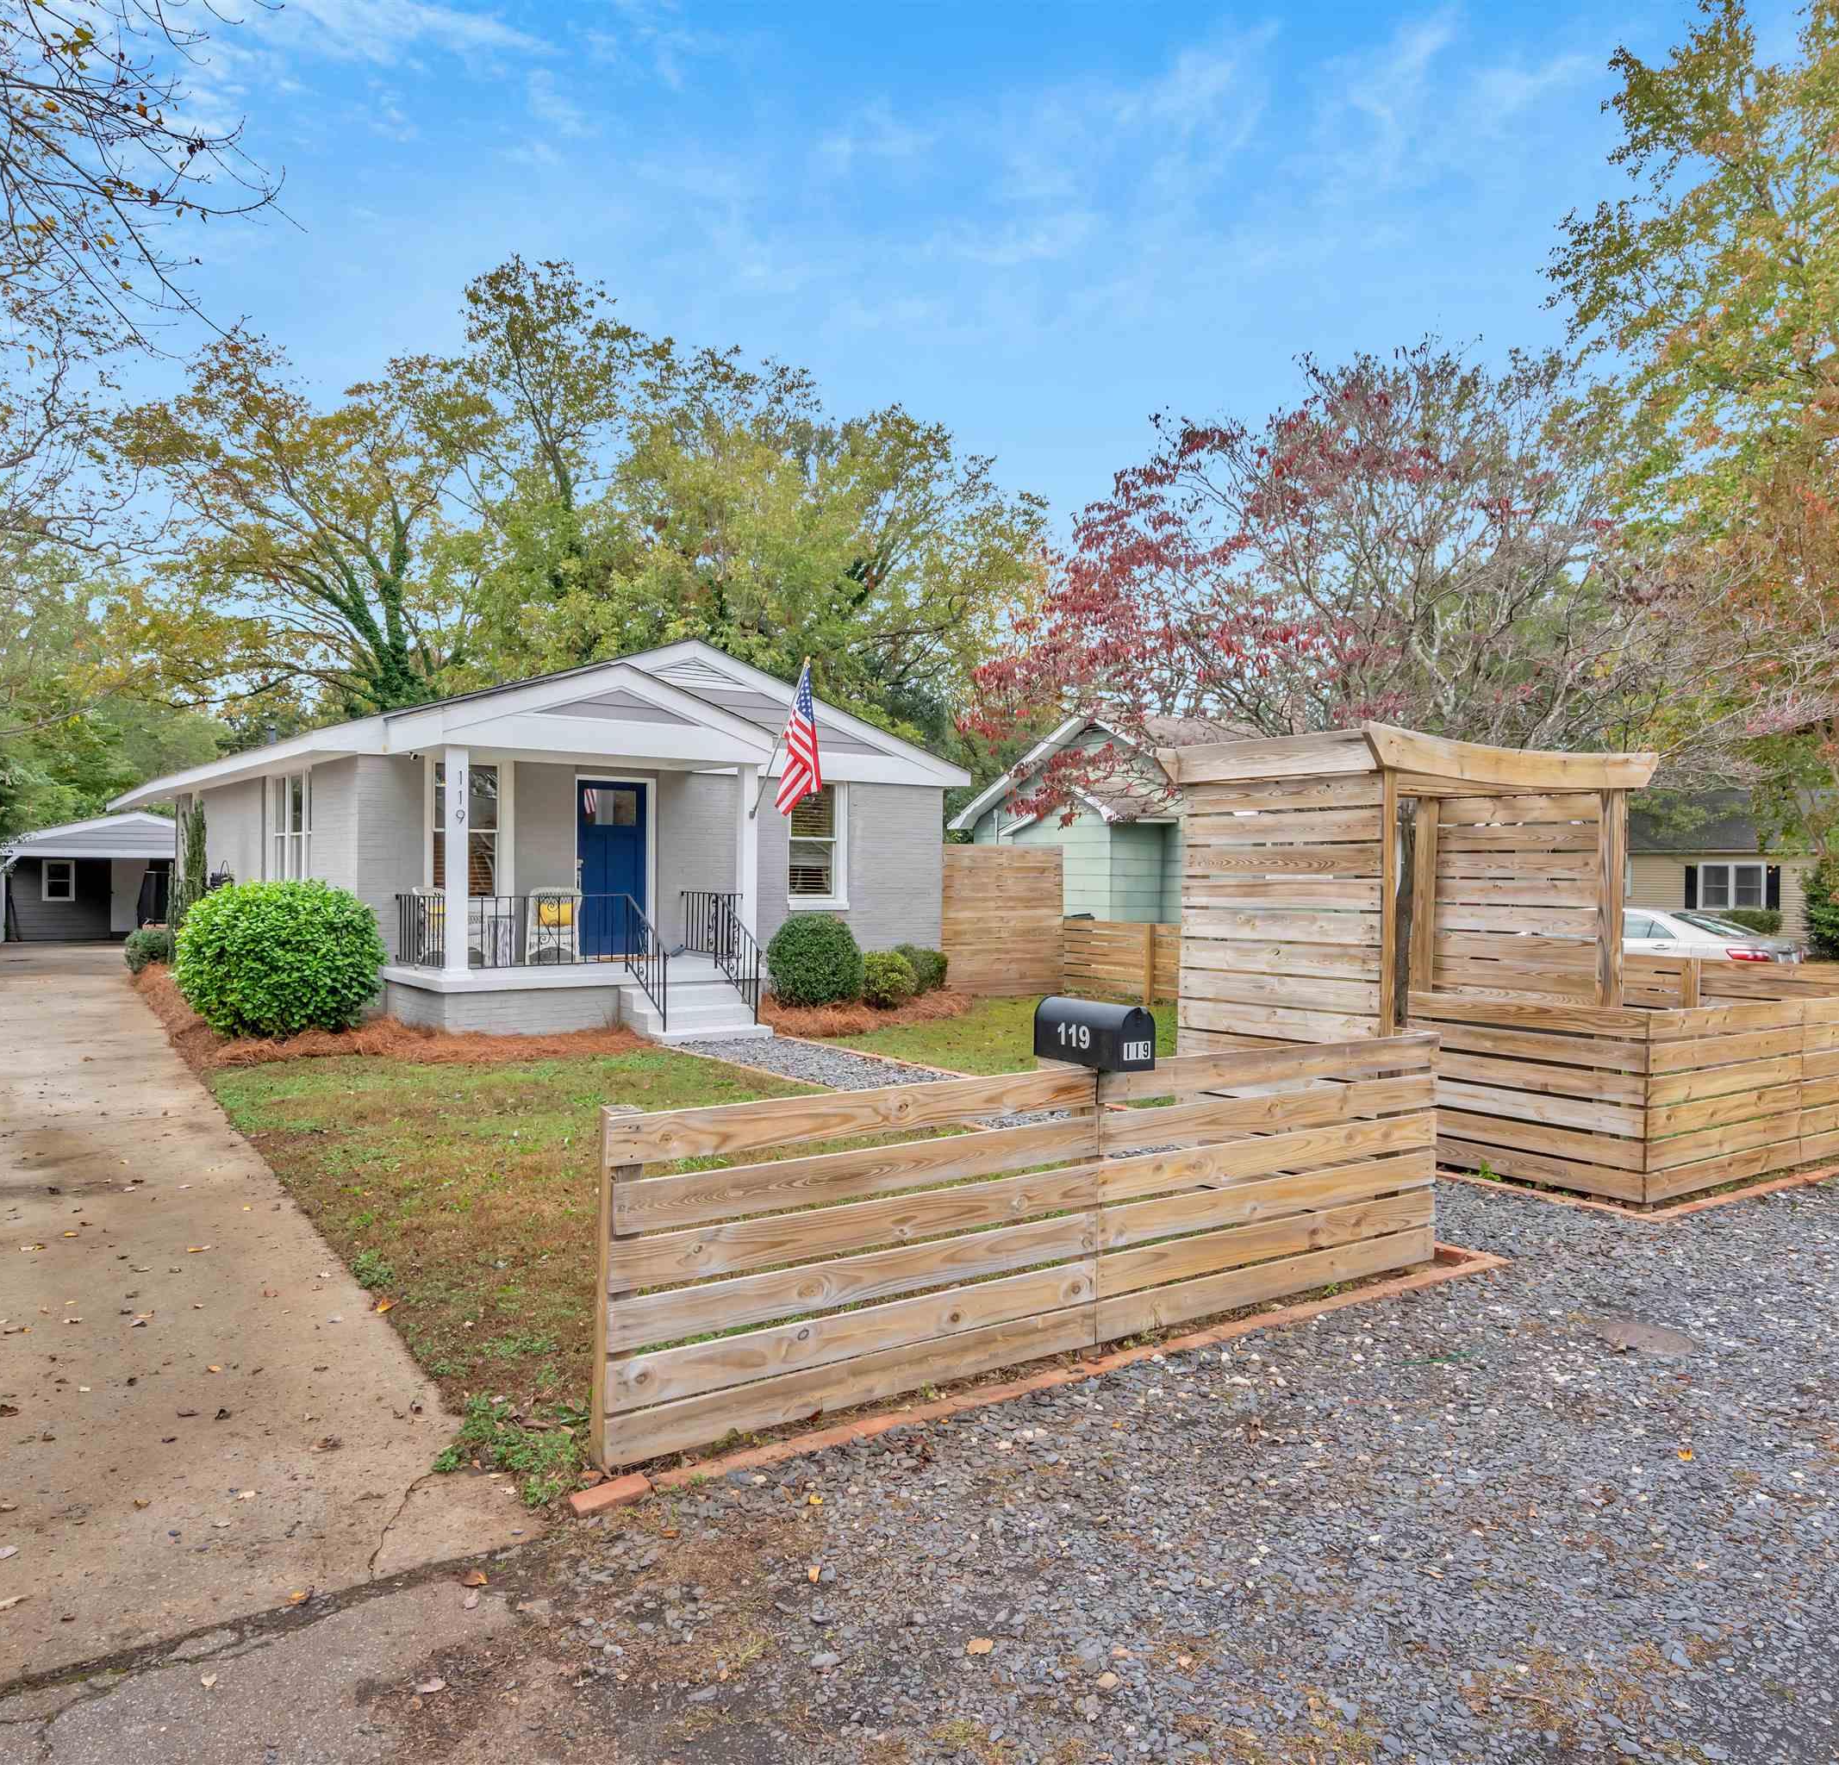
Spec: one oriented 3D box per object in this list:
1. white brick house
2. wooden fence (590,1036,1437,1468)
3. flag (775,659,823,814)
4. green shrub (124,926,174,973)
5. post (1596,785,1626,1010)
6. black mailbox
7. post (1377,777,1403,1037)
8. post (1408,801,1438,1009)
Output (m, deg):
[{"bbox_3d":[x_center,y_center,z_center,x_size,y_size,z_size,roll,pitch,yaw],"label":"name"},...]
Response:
[{"bbox_3d":[-6.169,-0.742,20.165,8.440,4.400,16.000,0,0,-38],"label":"white brick house"},{"bbox_3d":[0.691,1.148,4.823,3.900,0.975,0.110,0,0,-35],"label":"wooden fence"},{"bbox_3d":[-1.215,-1.486,13.400,0.250,1.550,0.700,0,0,-38],"label":"flag"},{"bbox_3d":[-11.992,1.018,20.600,0.820,0.760,0.820,0,0,-38],"label":"green shrub"},{"bbox_3d":[3.717,0.574,7.100,0.095,2.130,0.095,0,0,-34],"label":"post"},{"bbox_3d":[0.631,0.537,4.782,0.165,0.220,0.490,0,0,-34],"label":"black mailbox"},{"bbox_3d":[2.144,0.562,6.030,0.095,2.130,0.095,0,0,-34],"label":"post"},{"bbox_3d":[3.037,0.564,7.980,0.095,2.130,0.095,0,0,-34],"label":"post"}]

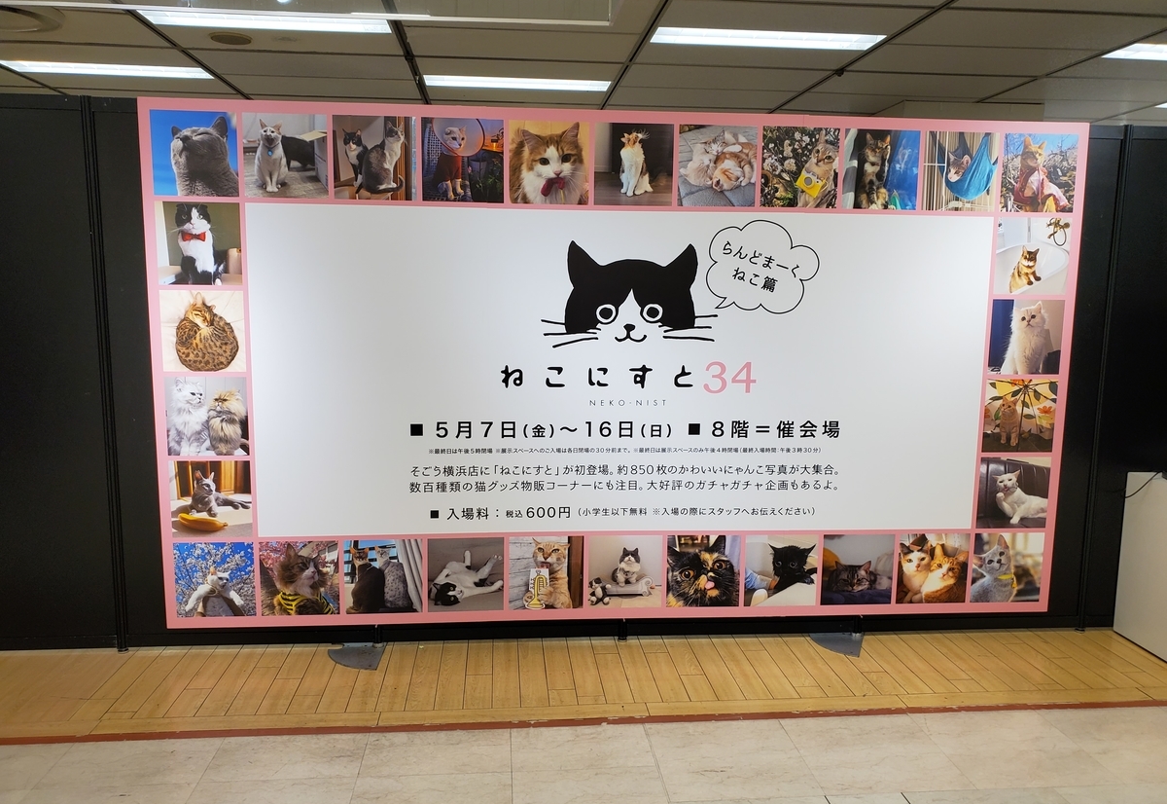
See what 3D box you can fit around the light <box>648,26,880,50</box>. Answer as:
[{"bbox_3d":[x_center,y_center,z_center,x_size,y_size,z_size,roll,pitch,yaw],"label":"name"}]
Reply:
[{"bbox_3d":[0.997,-1.985,4.765,1.230,0.060,0.280,0,8,-5],"label":"light"}]

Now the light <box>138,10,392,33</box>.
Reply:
[{"bbox_3d":[-1.626,-1.984,4.534,1.230,0.060,0.280,0,8,-5],"label":"light"}]

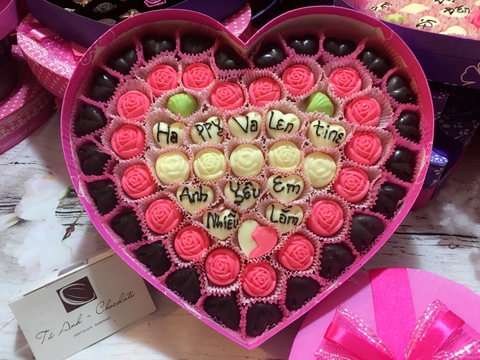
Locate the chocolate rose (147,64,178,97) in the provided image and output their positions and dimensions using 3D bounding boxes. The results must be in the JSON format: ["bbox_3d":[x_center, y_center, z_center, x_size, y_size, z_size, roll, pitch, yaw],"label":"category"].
[{"bbox_3d":[-0.068,-0.087,0.352,0.028,0.016,0.028,0,77,3],"label":"chocolate rose"}]

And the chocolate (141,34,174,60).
[{"bbox_3d":[-0.072,-0.114,0.351,0.028,0.015,0.026,0,78,3],"label":"chocolate"}]

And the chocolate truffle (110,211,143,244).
[{"bbox_3d":[-0.094,0.039,0.335,0.028,0.016,0.028,0,78,1],"label":"chocolate truffle"}]

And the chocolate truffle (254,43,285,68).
[{"bbox_3d":[0.027,-0.112,0.366,0.028,0.016,0.028,0,78,1],"label":"chocolate truffle"}]

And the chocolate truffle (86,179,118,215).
[{"bbox_3d":[-0.116,0.015,0.340,0.028,0.016,0.028,0,78,1],"label":"chocolate truffle"}]

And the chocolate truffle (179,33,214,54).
[{"bbox_3d":[-0.038,-0.120,0.358,0.028,0.015,0.025,0,77,3],"label":"chocolate truffle"}]

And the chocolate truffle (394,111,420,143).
[{"bbox_3d":[0.134,-0.043,0.325,0.026,0.015,0.028,2,78,3],"label":"chocolate truffle"}]

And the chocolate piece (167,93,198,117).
[{"bbox_3d":[-0.048,-0.062,0.338,0.026,0.015,0.025,0,78,3],"label":"chocolate piece"}]

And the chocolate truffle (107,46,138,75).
[{"bbox_3d":[-0.106,-0.106,0.358,0.025,0.015,0.028,43,82,11],"label":"chocolate truffle"}]

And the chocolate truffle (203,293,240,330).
[{"bbox_3d":[-0.013,0.098,0.301,0.028,0.015,0.026,37,82,10],"label":"chocolate truffle"}]

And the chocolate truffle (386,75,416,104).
[{"bbox_3d":[0.132,-0.074,0.332,0.026,0.015,0.028,-19,77,-1],"label":"chocolate truffle"}]

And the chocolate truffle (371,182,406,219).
[{"bbox_3d":[0.125,0.017,0.337,0.028,0.016,0.028,0,78,1],"label":"chocolate truffle"}]

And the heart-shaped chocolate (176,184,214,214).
[{"bbox_3d":[-0.037,0.017,0.339,0.030,0.015,0.027,0,78,1],"label":"heart-shaped chocolate"}]

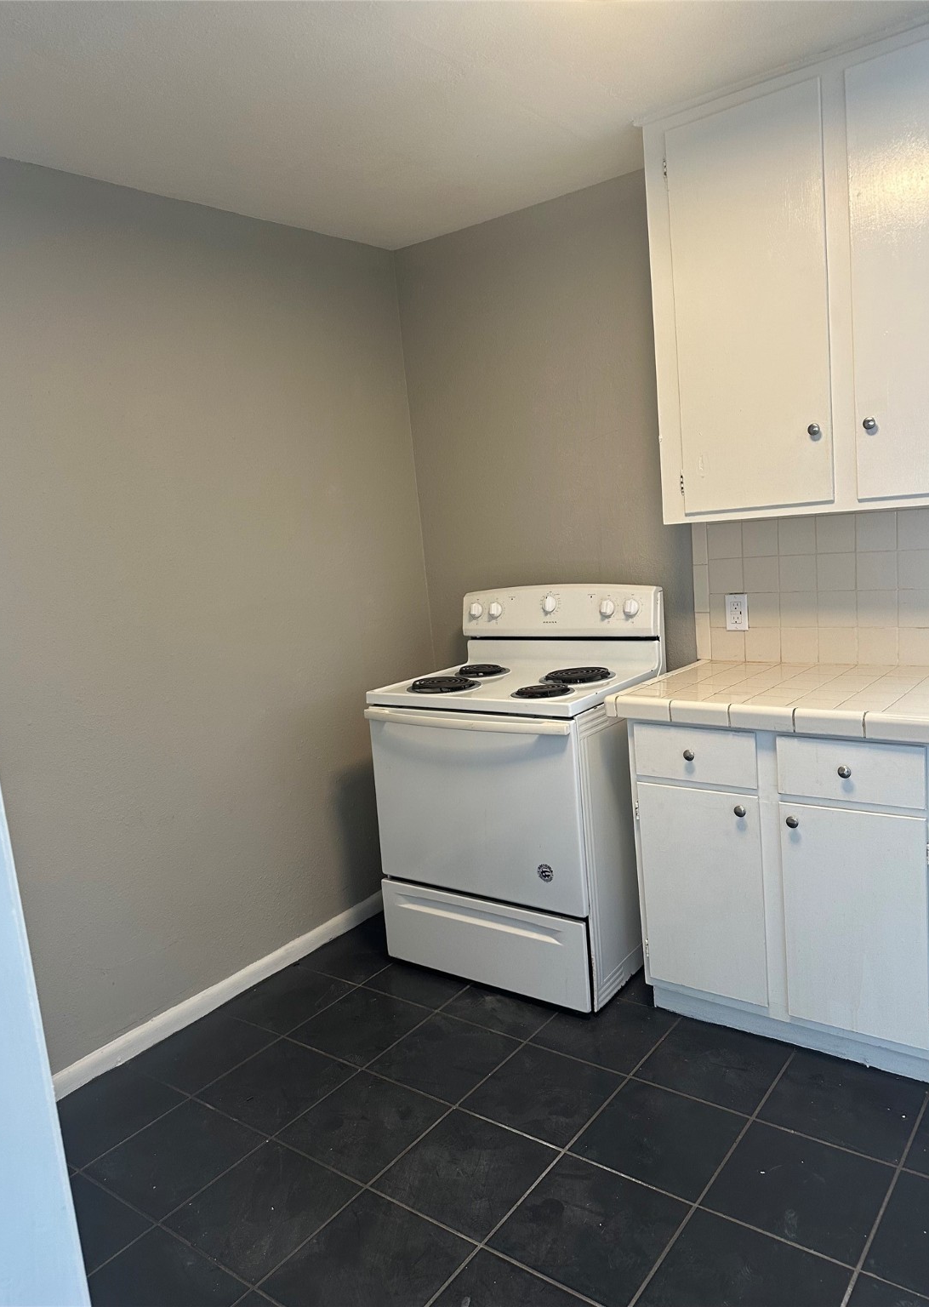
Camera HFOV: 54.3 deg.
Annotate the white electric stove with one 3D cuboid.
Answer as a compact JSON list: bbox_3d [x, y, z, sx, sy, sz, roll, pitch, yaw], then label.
[{"bbox_3d":[0.193,0.399,2.932,0.757,1.185,0.662,1,10,38],"label":"white electric stove"}]

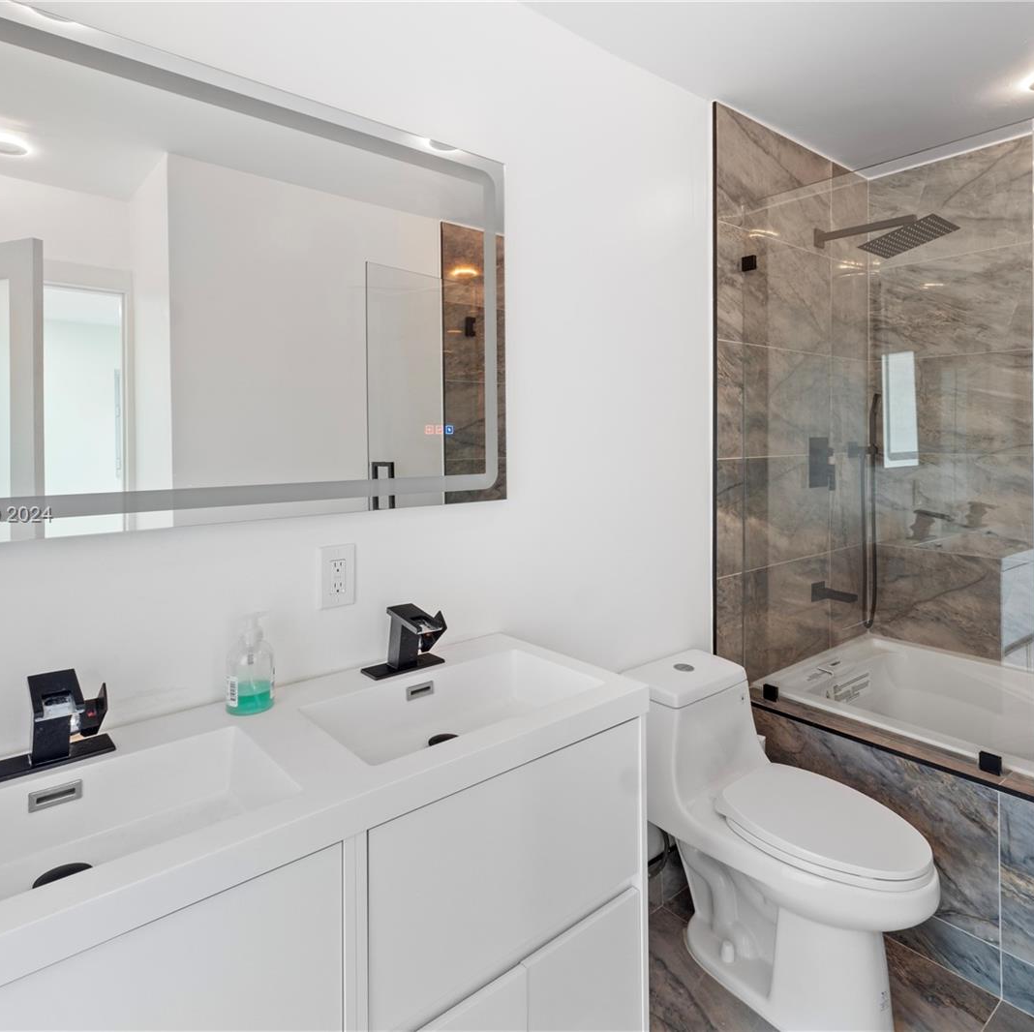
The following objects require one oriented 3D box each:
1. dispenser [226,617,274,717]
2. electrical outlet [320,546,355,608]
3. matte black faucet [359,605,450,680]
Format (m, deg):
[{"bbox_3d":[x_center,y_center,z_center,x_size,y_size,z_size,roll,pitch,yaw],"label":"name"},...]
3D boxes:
[{"bbox_3d":[-0.473,0.254,1.147,0.083,0.172,0.080,-4,6,-39],"label":"dispenser"},{"bbox_3d":[-0.356,0.123,1.295,0.076,0.121,0.010,-4,6,-39],"label":"electrical outlet"},{"bbox_3d":[-0.210,0.257,1.318,0.162,0.122,0.142,-4,6,-39],"label":"matte black faucet"}]

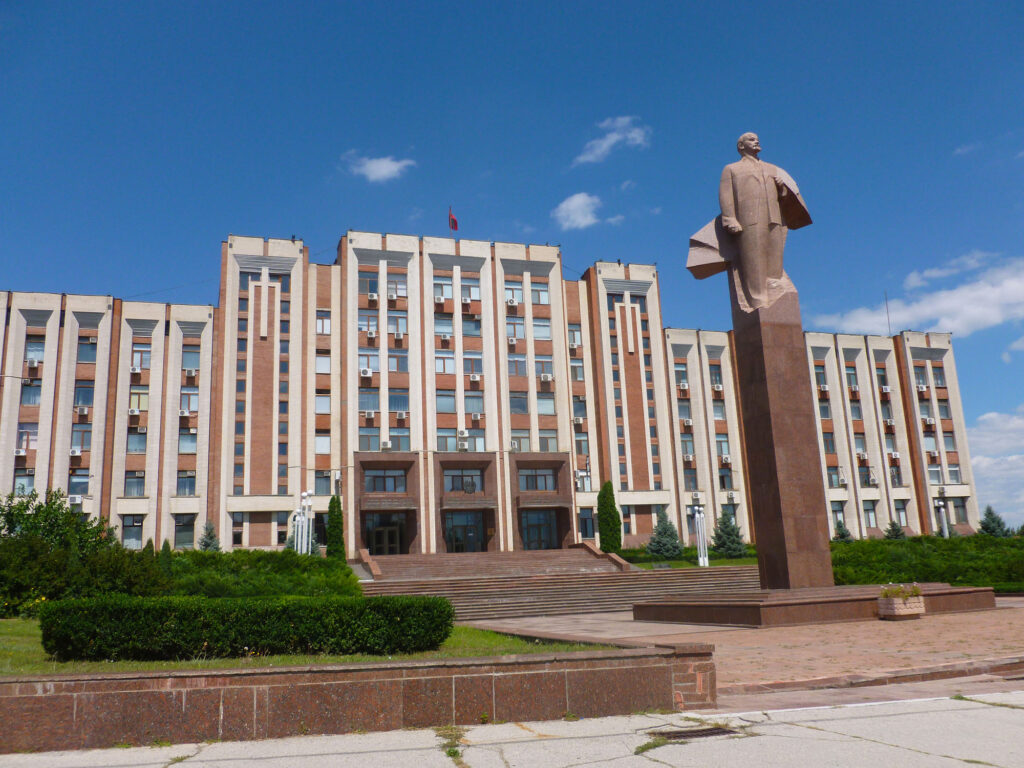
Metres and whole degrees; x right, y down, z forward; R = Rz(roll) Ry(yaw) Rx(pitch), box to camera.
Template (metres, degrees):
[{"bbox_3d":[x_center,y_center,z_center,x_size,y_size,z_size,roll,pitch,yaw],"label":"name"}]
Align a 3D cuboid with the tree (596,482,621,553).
[{"bbox_3d":[7.732,10.860,66.043,1.800,6.020,1.800,1,-13,-17],"label":"tree"}]

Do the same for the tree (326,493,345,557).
[{"bbox_3d":[-13.382,10.947,62.793,1.400,5.150,1.400,1,-13,-18],"label":"tree"}]

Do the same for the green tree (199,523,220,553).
[{"bbox_3d":[-19.372,10.544,53.084,2.100,3.500,2.000,1,-13,-17],"label":"green tree"}]

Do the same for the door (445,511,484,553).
[{"bbox_3d":[-4.032,12.574,70.344,3.400,3.650,0.250,1,-13,-18],"label":"door"}]

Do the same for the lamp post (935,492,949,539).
[{"bbox_3d":[34.799,11.515,66.974,0.650,4.400,0.650,1,-13,-18],"label":"lamp post"}]

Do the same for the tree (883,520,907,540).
[{"bbox_3d":[31.901,12.576,68.924,1.850,2.250,1.800,1,-13,-17],"label":"tree"}]

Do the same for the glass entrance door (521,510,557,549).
[{"bbox_3d":[2.394,12.762,72.261,3.400,3.700,0.250,1,-13,-18],"label":"glass entrance door"}]

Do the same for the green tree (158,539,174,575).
[{"bbox_3d":[-16.052,8.430,38.442,0.800,2.500,0.800,1,-13,-18],"label":"green tree"}]

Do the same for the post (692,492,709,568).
[{"bbox_3d":[12.936,10.215,56.560,0.650,4.350,0.600,1,-13,-17],"label":"post"}]

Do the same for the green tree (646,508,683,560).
[{"bbox_3d":[11.515,11.386,62.715,2.650,3.870,2.550,1,-13,-17],"label":"green tree"}]

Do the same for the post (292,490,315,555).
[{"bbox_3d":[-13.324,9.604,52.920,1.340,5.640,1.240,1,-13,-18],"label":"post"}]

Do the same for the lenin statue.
[{"bbox_3d":[9.058,-6.056,31.169,4.600,7.500,2.500,1,-13,-18],"label":"lenin statue"}]

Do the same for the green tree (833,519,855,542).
[{"bbox_3d":[28.429,12.718,71.125,1.850,2.400,1.850,1,-13,-18],"label":"green tree"}]

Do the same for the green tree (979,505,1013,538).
[{"bbox_3d":[41.958,12.280,72.193,2.450,3.330,2.400,1,-13,-17],"label":"green tree"}]

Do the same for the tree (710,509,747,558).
[{"bbox_3d":[16.760,11.584,64.338,2.550,3.730,2.500,1,-13,-17],"label":"tree"}]

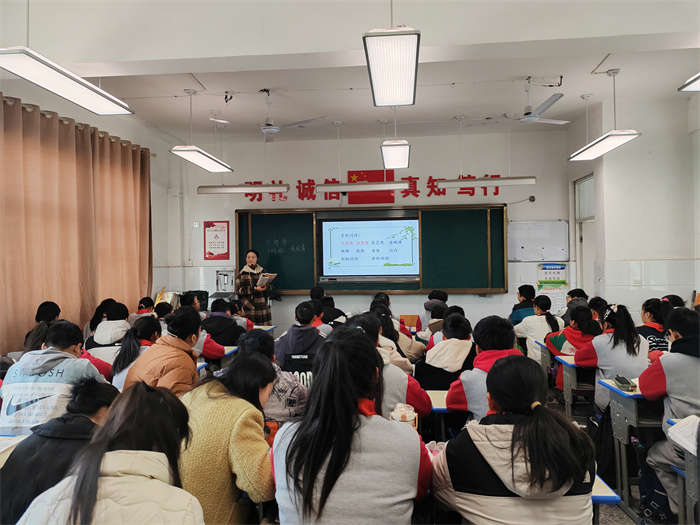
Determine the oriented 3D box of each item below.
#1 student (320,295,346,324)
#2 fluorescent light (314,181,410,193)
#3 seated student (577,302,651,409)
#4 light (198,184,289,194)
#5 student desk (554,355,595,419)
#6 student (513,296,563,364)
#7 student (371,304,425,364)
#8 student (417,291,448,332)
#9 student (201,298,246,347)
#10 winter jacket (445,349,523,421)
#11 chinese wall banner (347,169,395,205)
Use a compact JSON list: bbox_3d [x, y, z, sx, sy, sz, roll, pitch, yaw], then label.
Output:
[{"bbox_3d":[-0.147,0.941,6.181,0.440,1.135,0.600,-1,-1,10],"label":"student"},{"bbox_3d":[0.168,-0.974,7.072,1.215,0.090,0.120,-1,-1,5],"label":"fluorescent light"},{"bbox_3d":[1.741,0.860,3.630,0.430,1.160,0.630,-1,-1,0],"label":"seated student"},{"bbox_3d":[-1.408,-0.972,7.253,1.250,0.085,0.120,-1,-1,5],"label":"light"},{"bbox_3d":[1.881,1.069,4.016,0.600,0.680,0.400,-1,-1,5],"label":"student desk"},{"bbox_3d":[1.880,0.891,5.465,0.475,1.135,0.650,-1,-1,-3],"label":"student"},{"bbox_3d":[0.394,0.903,4.374,0.480,1.157,0.600,-1,-1,8],"label":"student"},{"bbox_3d":[0.931,0.885,5.815,0.450,1.175,0.630,-1,-1,5],"label":"student"},{"bbox_3d":[-1.218,0.938,5.456,0.460,1.156,0.600,-1,-1,5],"label":"student"},{"bbox_3d":[0.664,0.678,2.523,0.500,0.570,0.400,-1,-1,5],"label":"winter jacket"},{"bbox_3d":[0.318,-1.109,8.054,0.677,0.489,0.015,-1,-1,5],"label":"chinese wall banner"}]

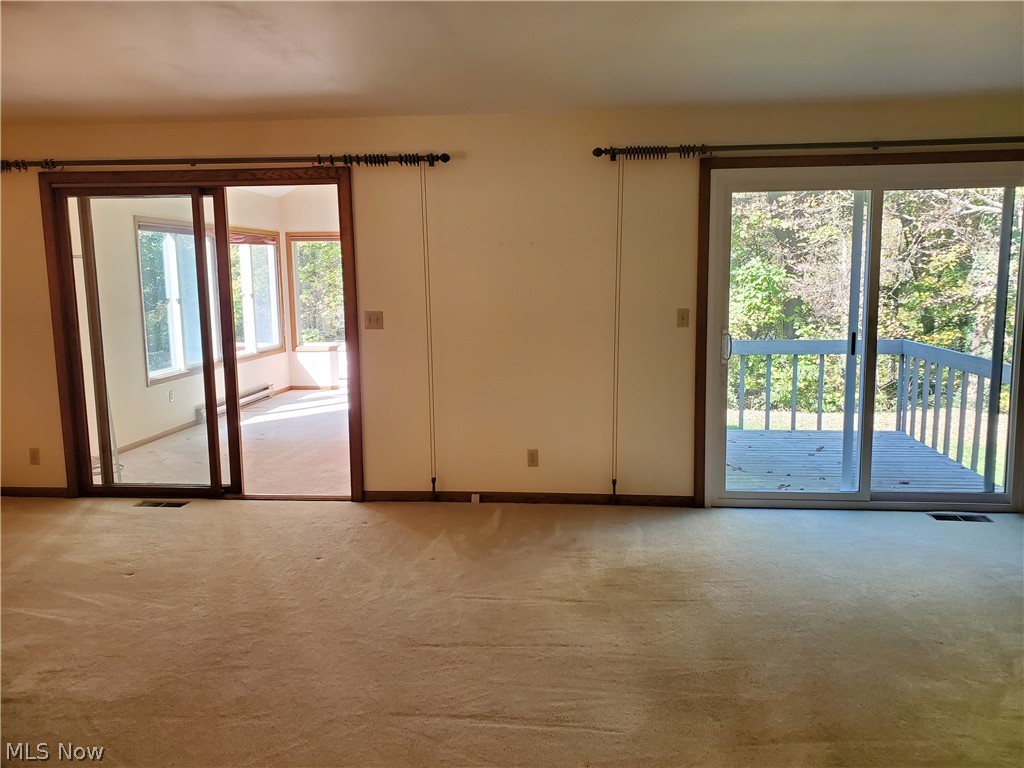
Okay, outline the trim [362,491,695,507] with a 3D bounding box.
[{"bbox_3d":[0.089,0.739,4.930,2.123,0.072,0.018,0,8,5],"label":"trim"}]

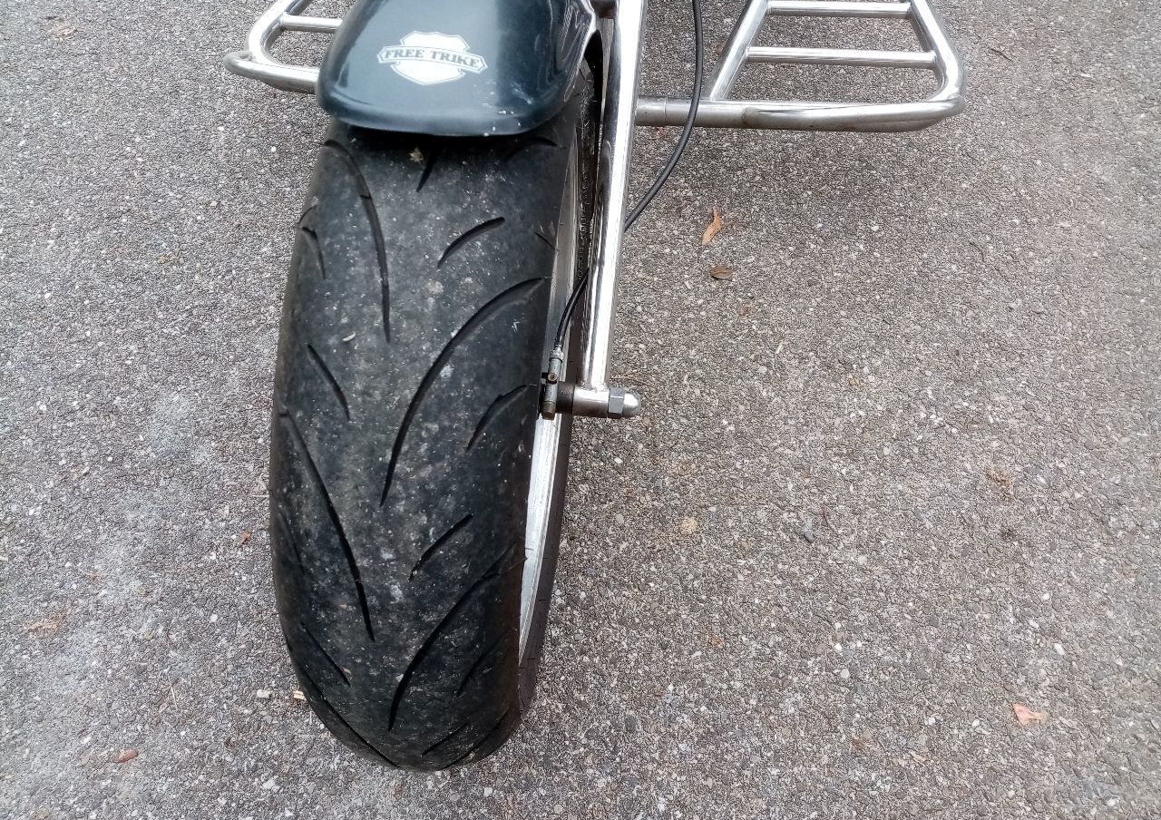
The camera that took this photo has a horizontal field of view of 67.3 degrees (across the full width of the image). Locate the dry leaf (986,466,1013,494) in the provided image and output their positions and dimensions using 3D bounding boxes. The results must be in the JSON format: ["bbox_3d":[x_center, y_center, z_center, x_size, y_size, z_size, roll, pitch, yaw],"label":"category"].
[{"bbox_3d":[0.520,0.086,1.085,0.037,0.007,0.030,25,61,13],"label":"dry leaf"}]

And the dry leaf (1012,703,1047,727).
[{"bbox_3d":[0.482,0.326,0.933,0.034,0.009,0.024,1,58,-2],"label":"dry leaf"}]

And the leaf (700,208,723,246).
[{"bbox_3d":[0.199,-0.272,1.297,0.023,0.010,0.077,16,59,8],"label":"leaf"}]

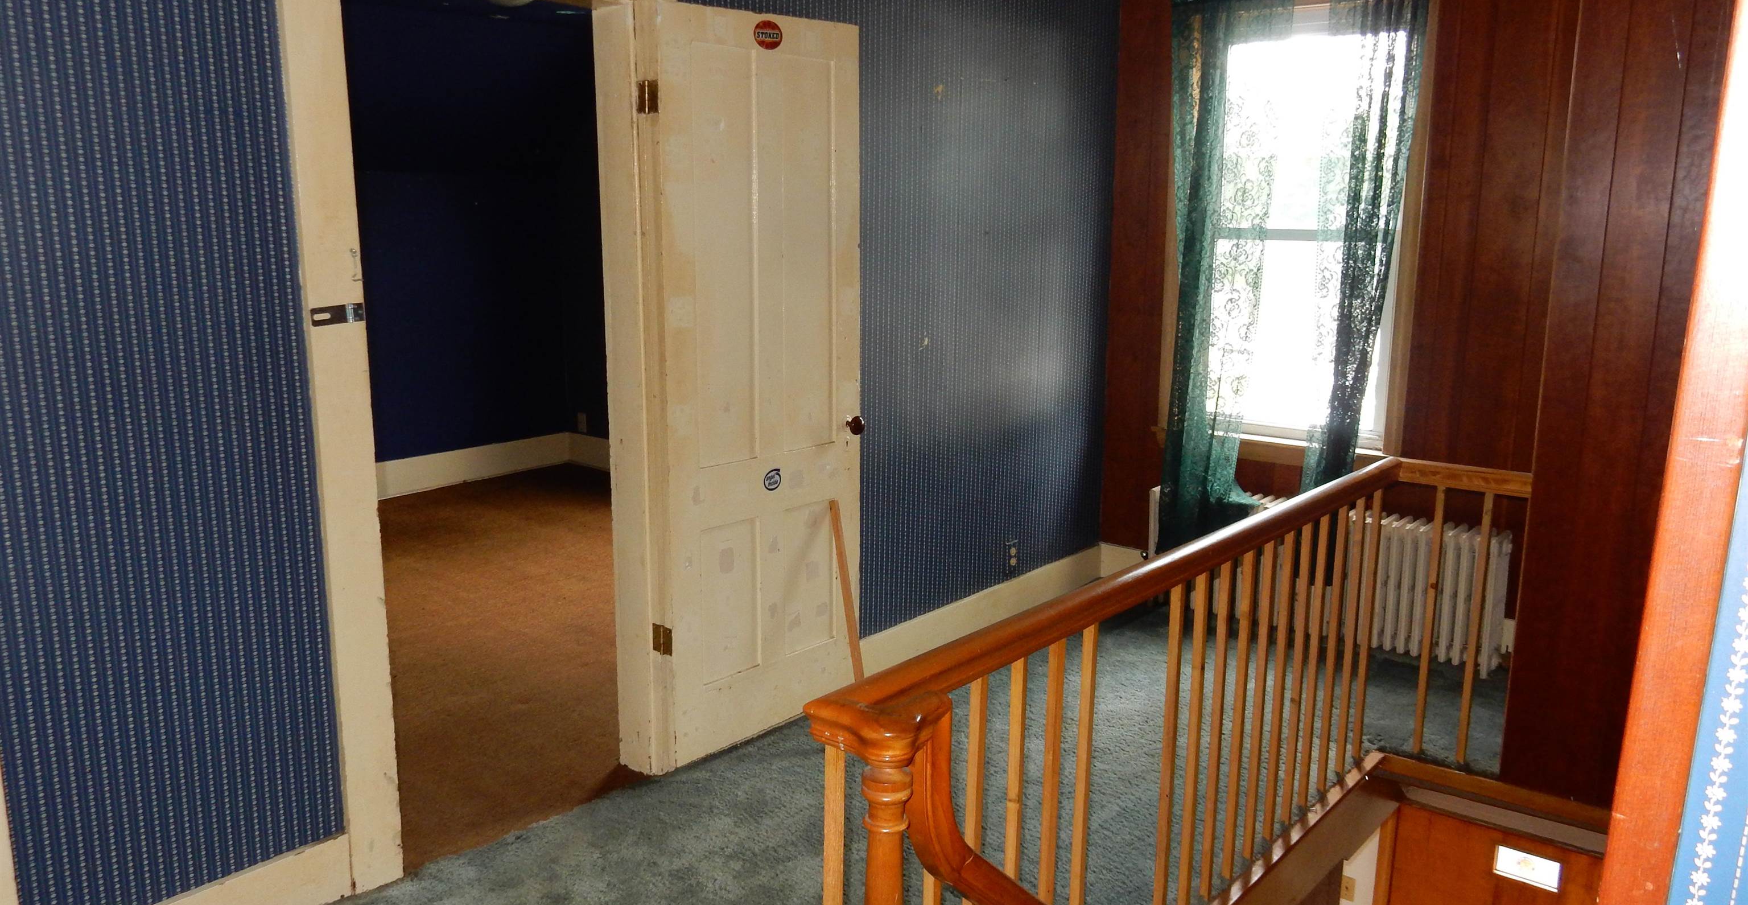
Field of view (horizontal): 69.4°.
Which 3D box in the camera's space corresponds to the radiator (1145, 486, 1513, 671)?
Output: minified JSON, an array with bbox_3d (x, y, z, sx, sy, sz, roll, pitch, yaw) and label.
[{"bbox_3d":[1.584,0.427,4.540,1.240,0.477,0.172,9,13,38],"label":"radiator"}]

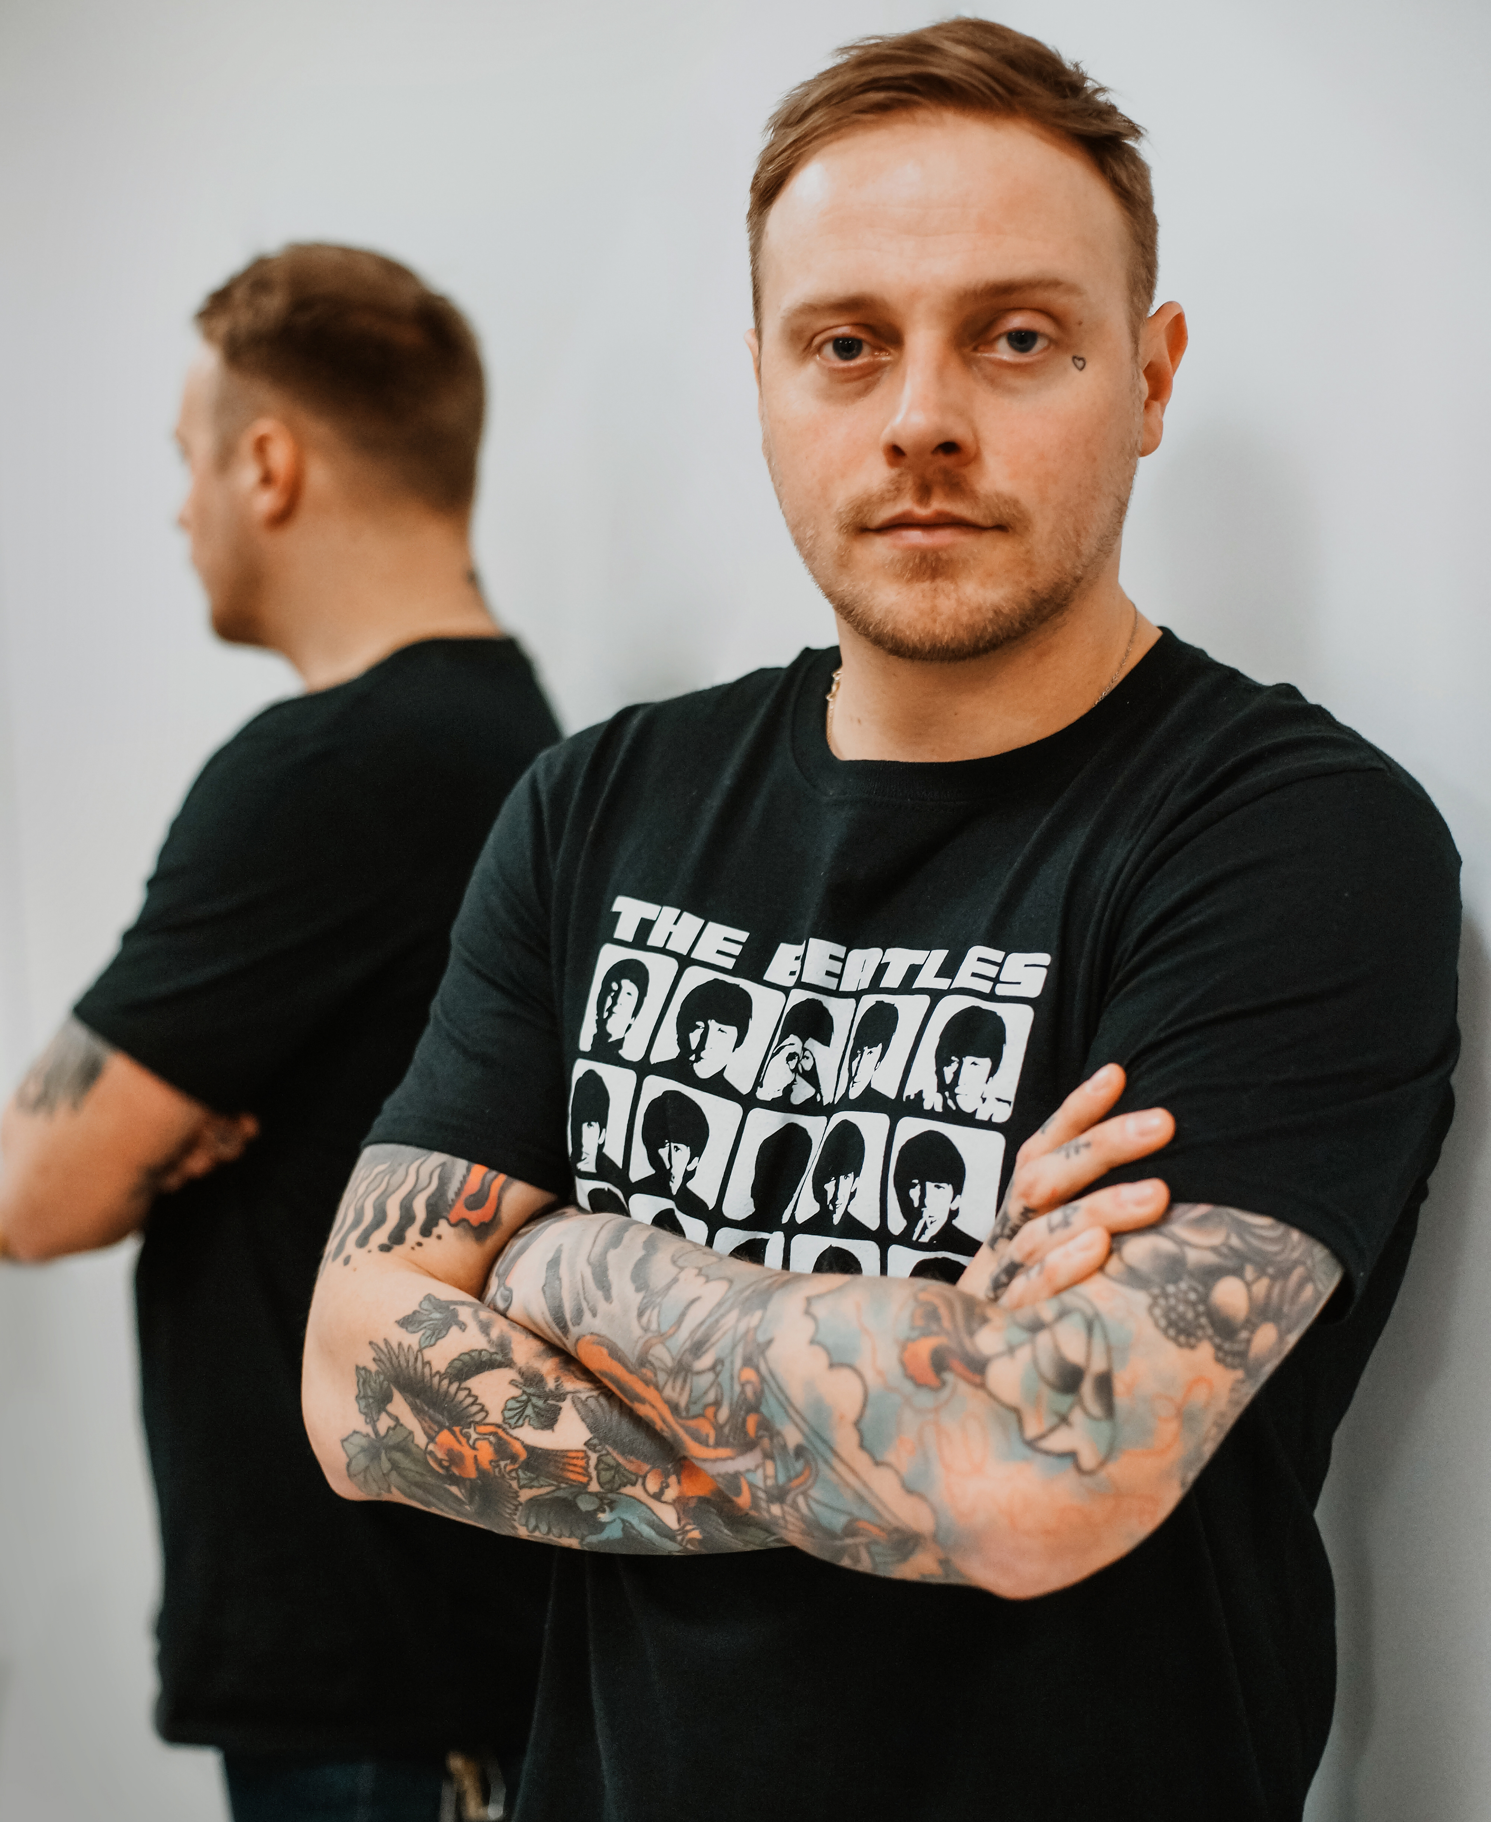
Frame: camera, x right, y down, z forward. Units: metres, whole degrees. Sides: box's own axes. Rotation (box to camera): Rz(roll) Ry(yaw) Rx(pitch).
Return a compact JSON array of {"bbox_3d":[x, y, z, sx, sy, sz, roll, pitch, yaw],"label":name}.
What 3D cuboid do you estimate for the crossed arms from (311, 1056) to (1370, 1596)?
[{"bbox_3d":[0.010,0.134,1.165,0.410,0.185,0.200,4,6,32],"label":"crossed arms"}]

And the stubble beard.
[{"bbox_3d":[0.084,-0.133,1.205,0.132,0.080,0.092,0,6,17],"label":"stubble beard"}]

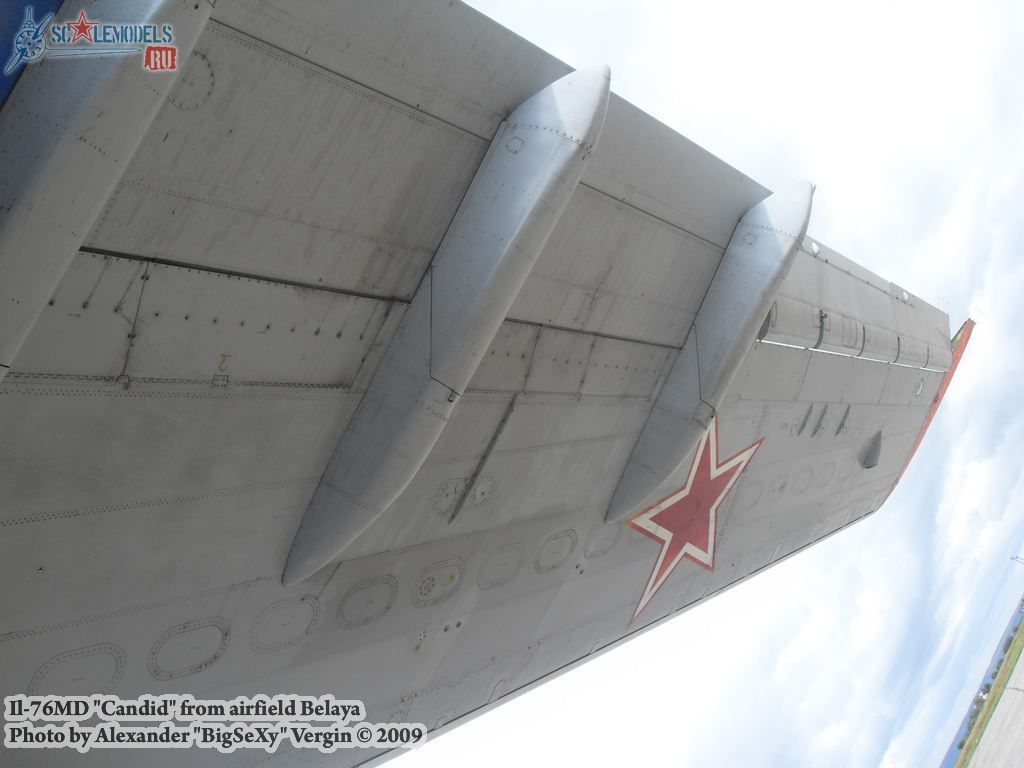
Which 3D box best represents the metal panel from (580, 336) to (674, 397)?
[{"bbox_3d":[0.827,-0.113,7.456,1.132,0.040,0.399,3,-75,-53],"label":"metal panel"}]

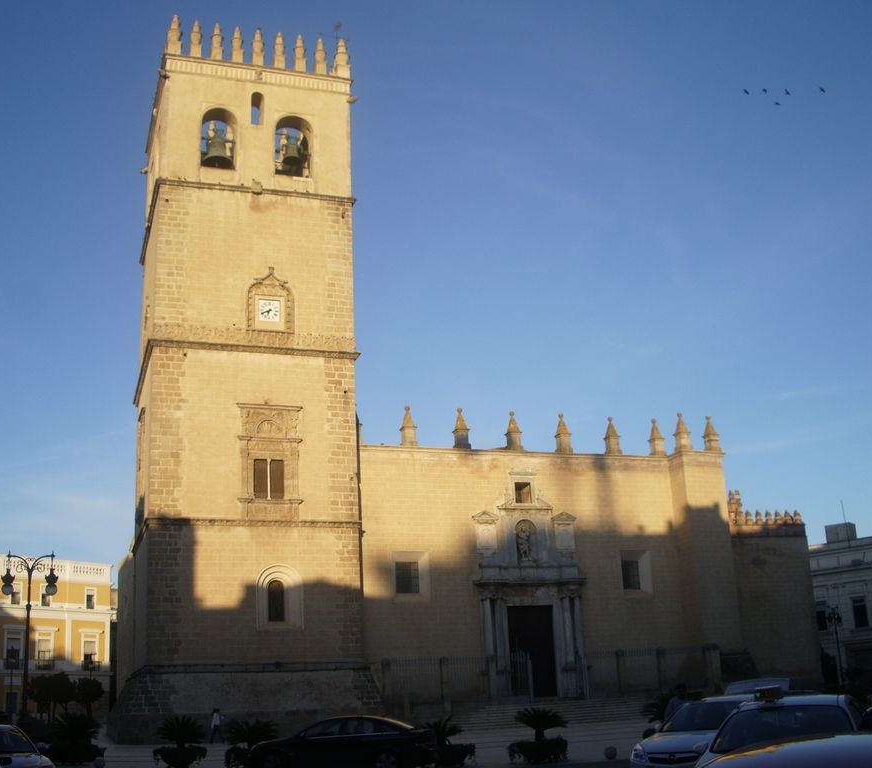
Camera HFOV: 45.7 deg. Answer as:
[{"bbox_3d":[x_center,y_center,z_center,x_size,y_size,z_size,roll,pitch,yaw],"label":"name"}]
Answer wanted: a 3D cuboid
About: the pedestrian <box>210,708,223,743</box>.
[{"bbox_3d":[-10.218,15.909,48.427,0.700,1.660,0.550,3,-18,-19],"label":"pedestrian"}]

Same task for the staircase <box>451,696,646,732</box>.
[{"bbox_3d":[6.953,17.083,54.102,13.500,1.400,3.500,3,-18,-19],"label":"staircase"}]

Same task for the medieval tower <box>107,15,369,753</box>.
[{"bbox_3d":[-11.595,-0.479,62.253,12.400,41.100,12.400,3,-18,-19],"label":"medieval tower"}]

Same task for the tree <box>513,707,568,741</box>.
[{"bbox_3d":[2.863,9.266,28.094,1.400,0.950,1.400,-2,-17,-1],"label":"tree"}]

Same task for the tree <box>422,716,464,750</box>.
[{"bbox_3d":[0.169,9.048,26.958,1.200,0.870,1.200,-2,-17,-1],"label":"tree"}]

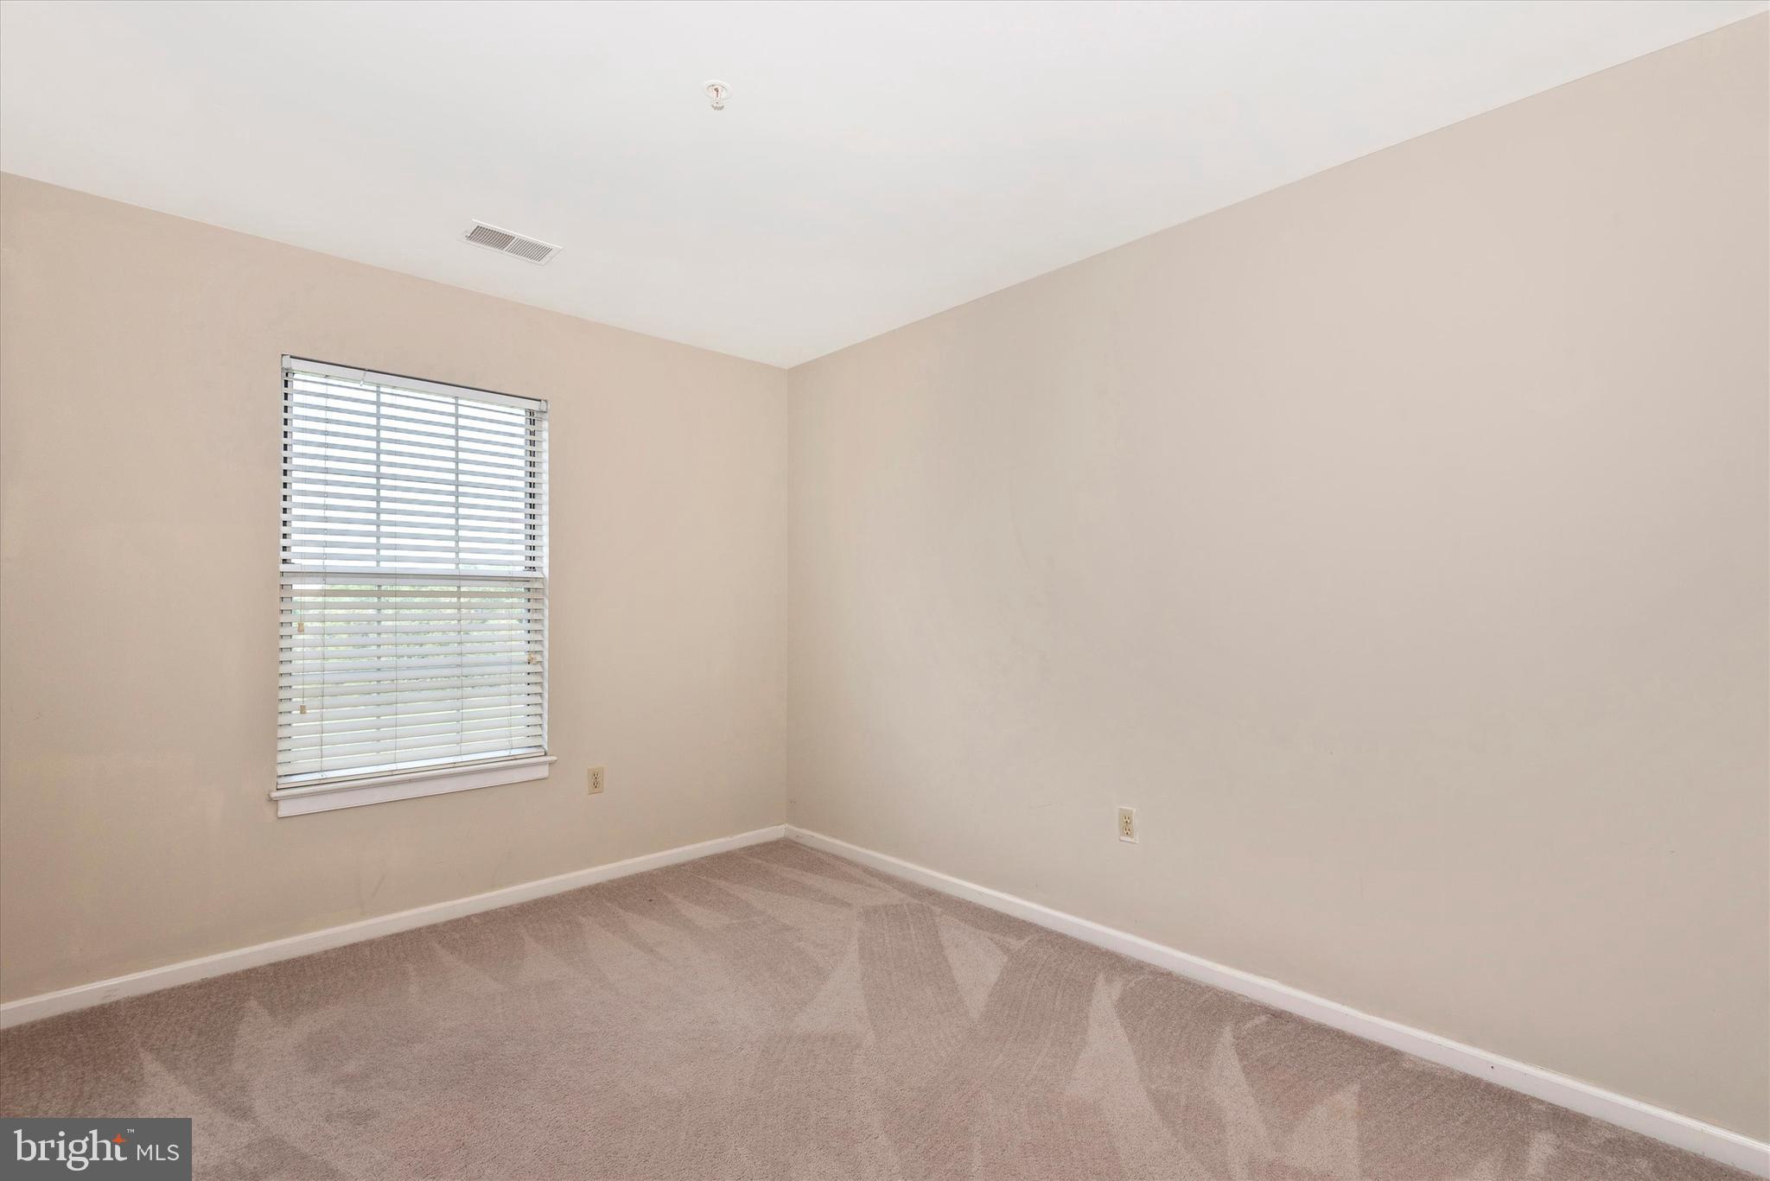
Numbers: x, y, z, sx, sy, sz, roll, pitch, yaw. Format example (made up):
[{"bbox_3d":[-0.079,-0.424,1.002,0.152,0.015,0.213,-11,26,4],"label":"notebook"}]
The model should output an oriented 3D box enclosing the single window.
[{"bbox_3d":[-1.770,-0.012,3.050,0.925,1.590,0.120,1,-2,-43],"label":"single window"}]

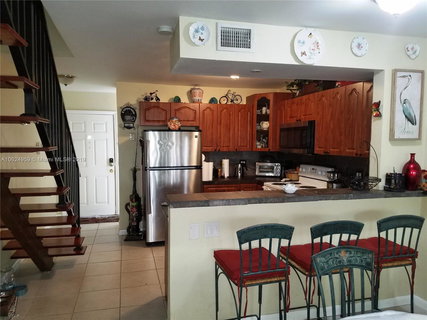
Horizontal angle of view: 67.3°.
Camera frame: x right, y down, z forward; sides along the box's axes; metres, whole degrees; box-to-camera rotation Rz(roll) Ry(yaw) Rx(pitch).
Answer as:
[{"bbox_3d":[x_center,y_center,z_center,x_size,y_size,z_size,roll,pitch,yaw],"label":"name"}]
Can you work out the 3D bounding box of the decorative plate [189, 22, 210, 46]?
[{"bbox_3d":[-0.102,-0.945,2.420,0.173,0.173,0.025,-1,4,-13],"label":"decorative plate"}]

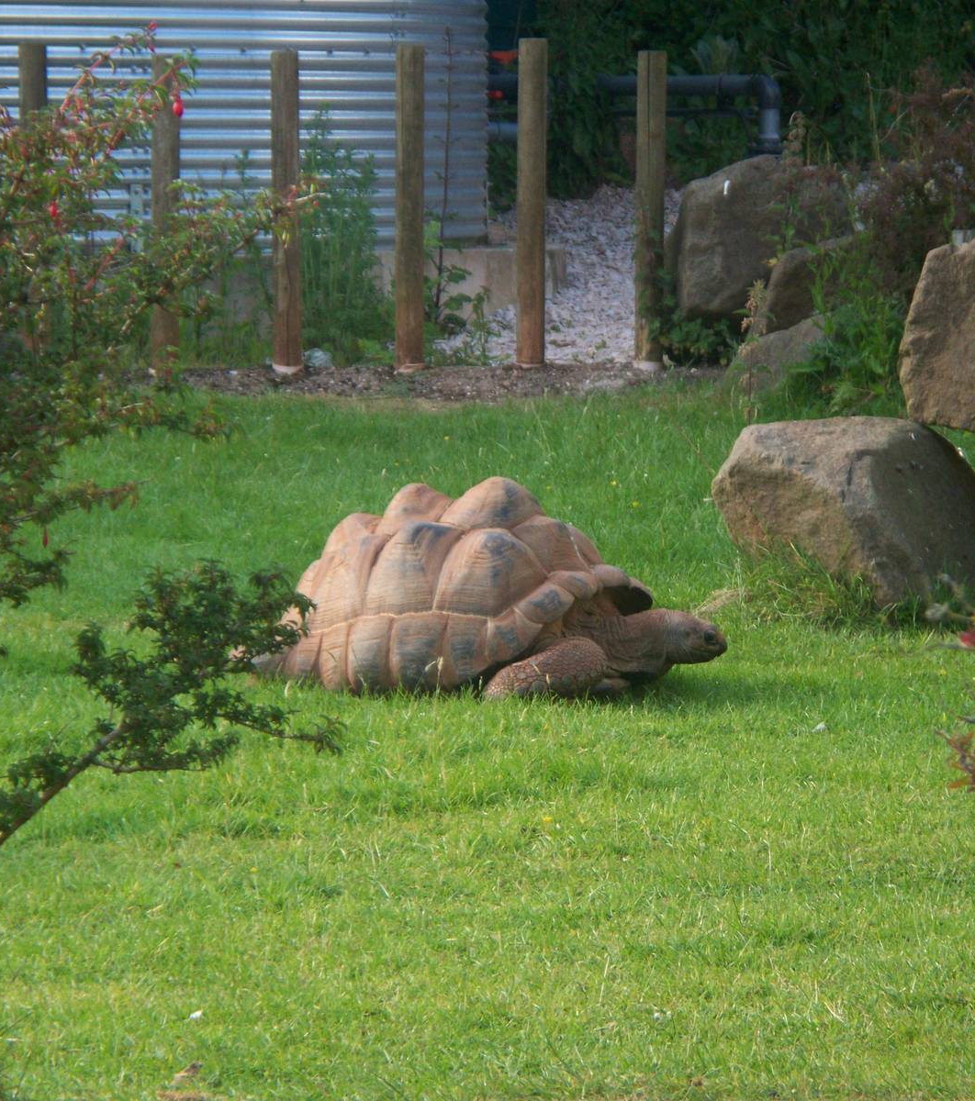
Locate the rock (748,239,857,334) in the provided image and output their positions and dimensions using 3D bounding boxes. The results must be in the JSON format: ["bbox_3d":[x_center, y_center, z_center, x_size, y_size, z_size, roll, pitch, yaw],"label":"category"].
[{"bbox_3d":[1.122,-0.942,27.200,0.380,0.360,0.330,0,3,0],"label":"rock"}]

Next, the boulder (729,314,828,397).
[{"bbox_3d":[1.002,-0.667,26.200,0.360,0.290,0.330,0,3,0],"label":"boulder"}]

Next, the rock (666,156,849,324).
[{"bbox_3d":[0.999,-1.138,28.000,0.690,0.610,0.580,0,3,0],"label":"rock"}]

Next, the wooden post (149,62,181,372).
[{"bbox_3d":[-1.120,-1.181,26.520,0.098,1.087,0.098,0,3,0],"label":"wooden post"}]

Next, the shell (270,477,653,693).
[{"bbox_3d":[-0.063,0.077,18.700,0.970,0.510,0.730,1,4,25],"label":"shell"}]

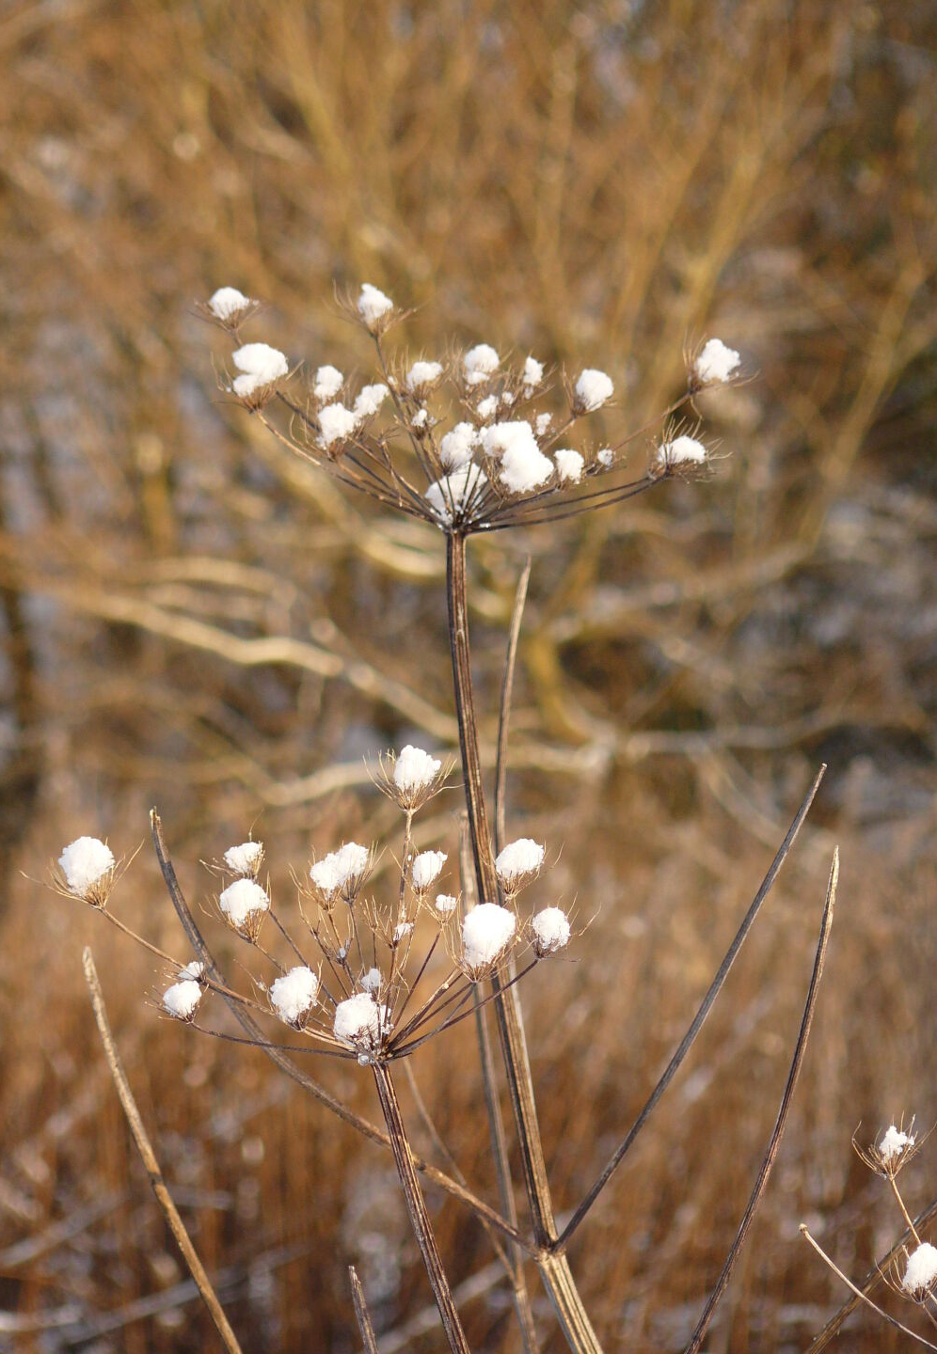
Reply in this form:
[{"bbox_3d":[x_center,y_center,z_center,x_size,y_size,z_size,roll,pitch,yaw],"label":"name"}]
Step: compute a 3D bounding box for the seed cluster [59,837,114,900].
[{"bbox_3d":[-0.123,0.062,1.860,0.018,0.019,0.017,0,6,0],"label":"seed cluster"}]

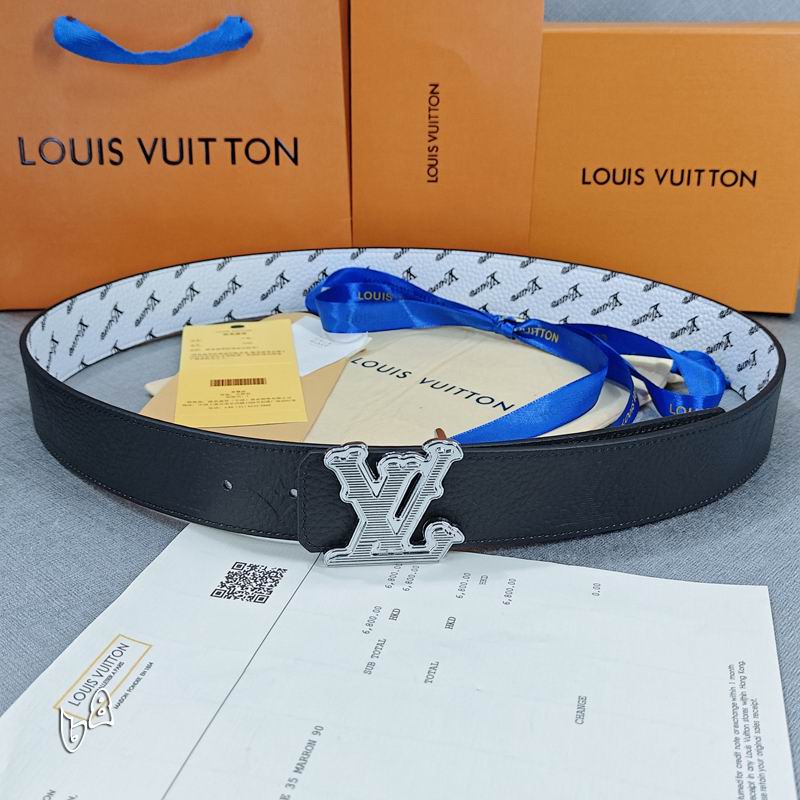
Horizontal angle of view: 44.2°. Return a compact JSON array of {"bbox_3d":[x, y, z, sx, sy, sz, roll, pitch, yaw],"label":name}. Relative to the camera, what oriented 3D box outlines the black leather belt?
[{"bbox_3d":[-0.002,-0.020,0.487,0.354,0.041,0.314,0,22,0],"label":"black leather belt"}]

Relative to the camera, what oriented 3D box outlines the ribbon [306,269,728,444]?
[{"bbox_3d":[0.038,-0.020,0.482,0.237,0.039,0.170,8,23,19],"label":"ribbon"}]

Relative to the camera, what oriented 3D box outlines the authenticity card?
[{"bbox_3d":[-0.080,-0.016,0.495,0.059,0.002,0.119,-3,28,-9],"label":"authenticity card"}]

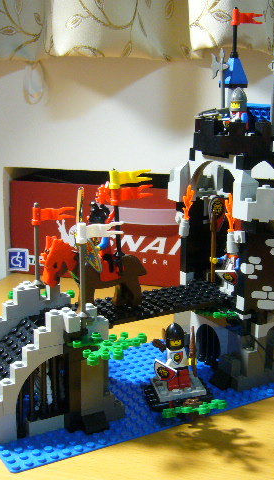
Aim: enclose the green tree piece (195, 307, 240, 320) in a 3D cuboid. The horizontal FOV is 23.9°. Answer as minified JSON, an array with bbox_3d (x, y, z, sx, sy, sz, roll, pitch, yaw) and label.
[{"bbox_3d":[0.061,0.054,0.485,0.029,0.006,0.036,-7,15,-31],"label":"green tree piece"}]

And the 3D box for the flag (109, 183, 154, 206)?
[{"bbox_3d":[-0.003,-0.030,0.444,0.031,0.013,0.007,-6,15,-26],"label":"flag"}]

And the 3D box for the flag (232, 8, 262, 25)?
[{"bbox_3d":[0.087,-0.175,0.511,0.031,0.013,0.007,-8,16,-33],"label":"flag"}]

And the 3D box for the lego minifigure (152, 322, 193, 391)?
[{"bbox_3d":[0.025,0.079,0.438,0.027,0.044,0.020,-4,14,-20],"label":"lego minifigure"}]

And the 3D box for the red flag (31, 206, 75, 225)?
[{"bbox_3d":[-0.058,-0.017,0.453,0.031,0.013,0.007,-4,14,-17],"label":"red flag"}]

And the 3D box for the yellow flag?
[{"bbox_3d":[-0.004,-0.042,0.442,0.031,0.013,0.007,-5,14,-24],"label":"yellow flag"}]

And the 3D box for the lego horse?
[{"bbox_3d":[-0.028,0.022,0.442,0.078,0.055,0.017,-7,15,-31],"label":"lego horse"}]

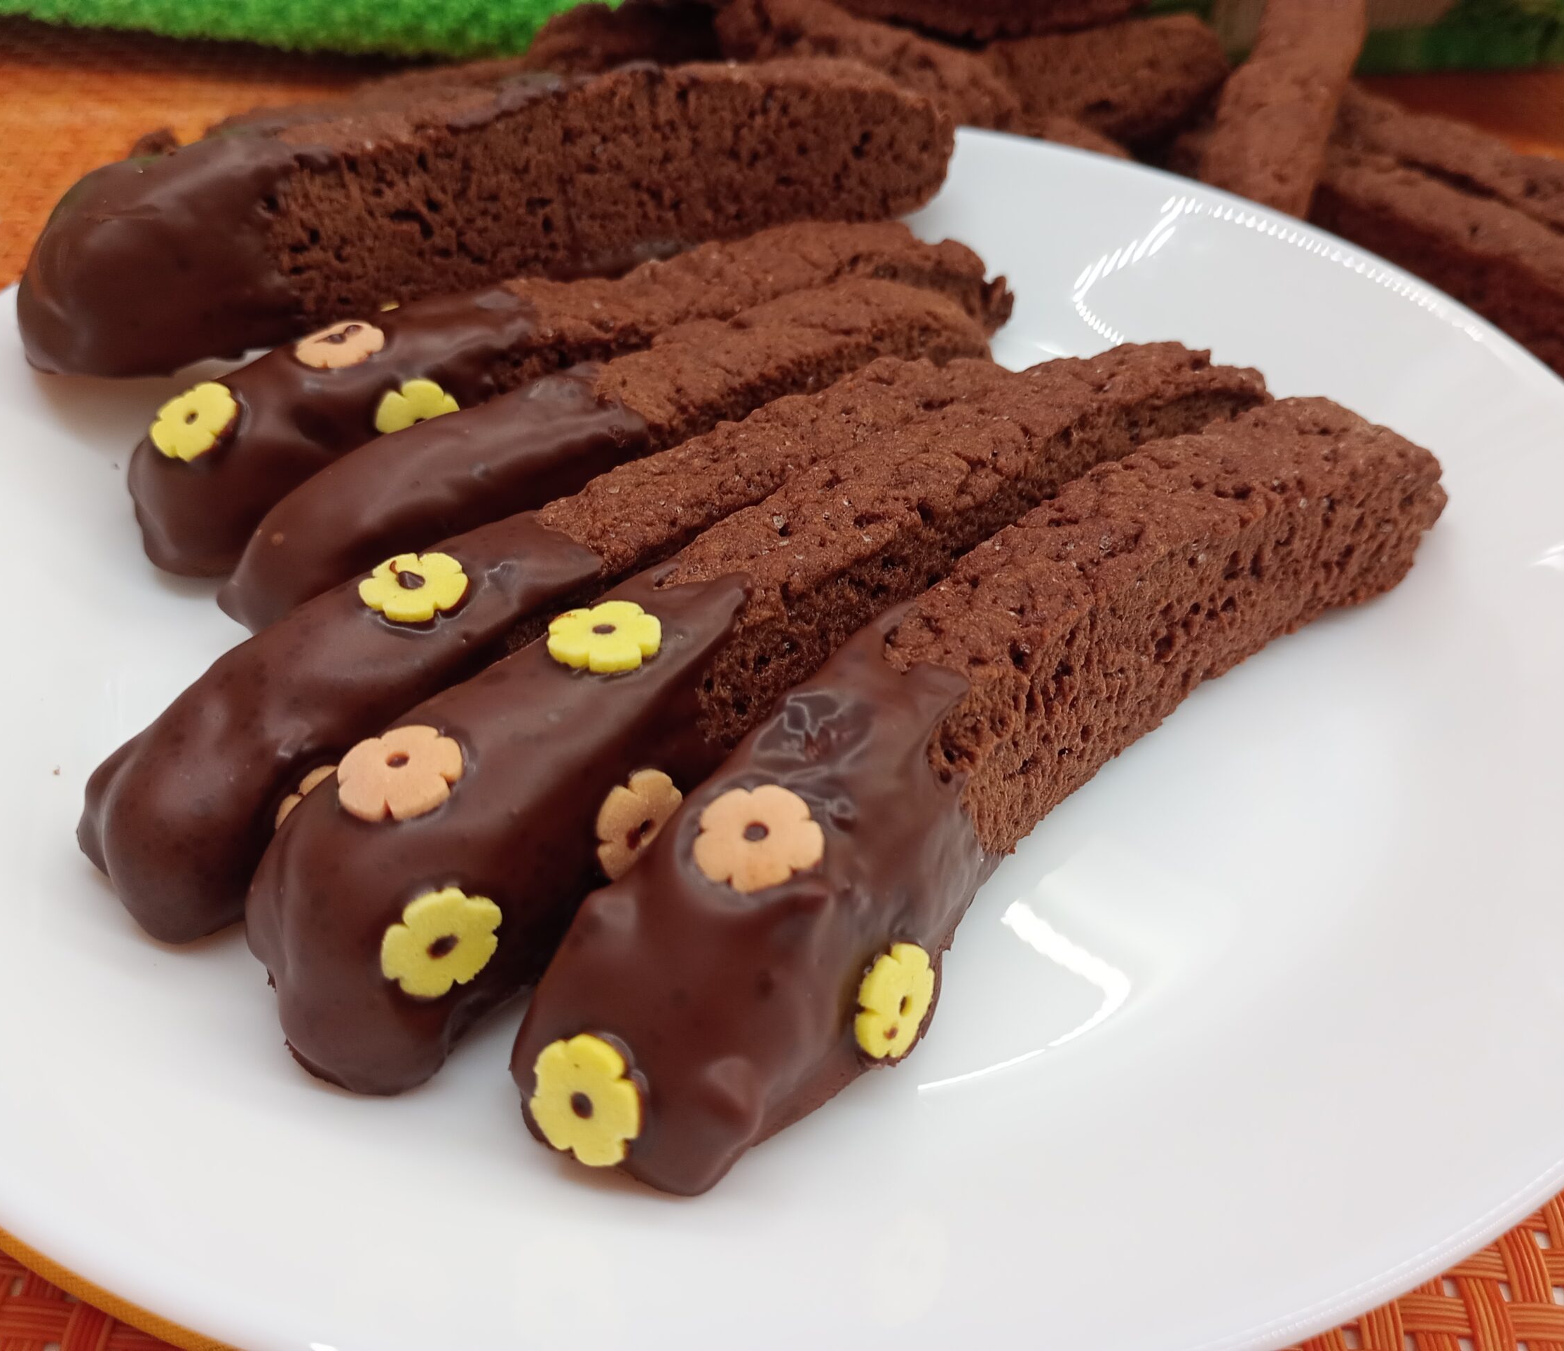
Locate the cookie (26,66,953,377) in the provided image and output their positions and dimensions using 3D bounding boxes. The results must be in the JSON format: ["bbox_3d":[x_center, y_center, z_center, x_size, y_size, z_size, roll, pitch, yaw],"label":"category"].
[{"bbox_3d":[-0.035,-0.069,0.205,0.128,0.026,0.018,-16,46,-20],"label":"cookie"}]

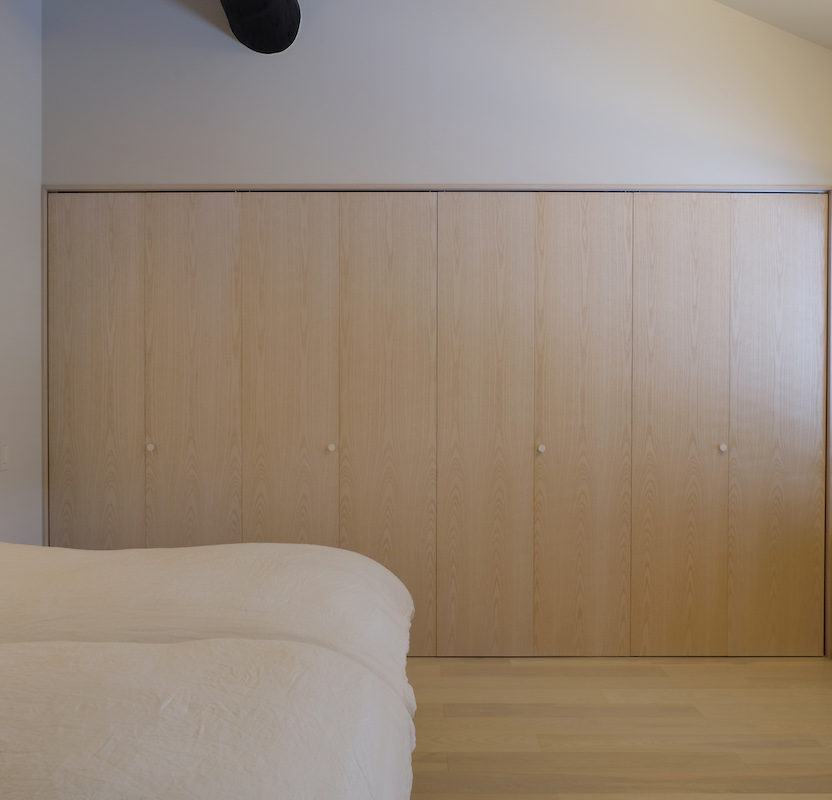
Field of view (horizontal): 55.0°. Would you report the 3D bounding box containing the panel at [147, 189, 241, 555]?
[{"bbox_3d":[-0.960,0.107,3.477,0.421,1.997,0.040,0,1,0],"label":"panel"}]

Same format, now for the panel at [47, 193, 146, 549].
[{"bbox_3d":[-1.380,0.107,3.478,0.420,1.997,0.040,0,1,0],"label":"panel"}]

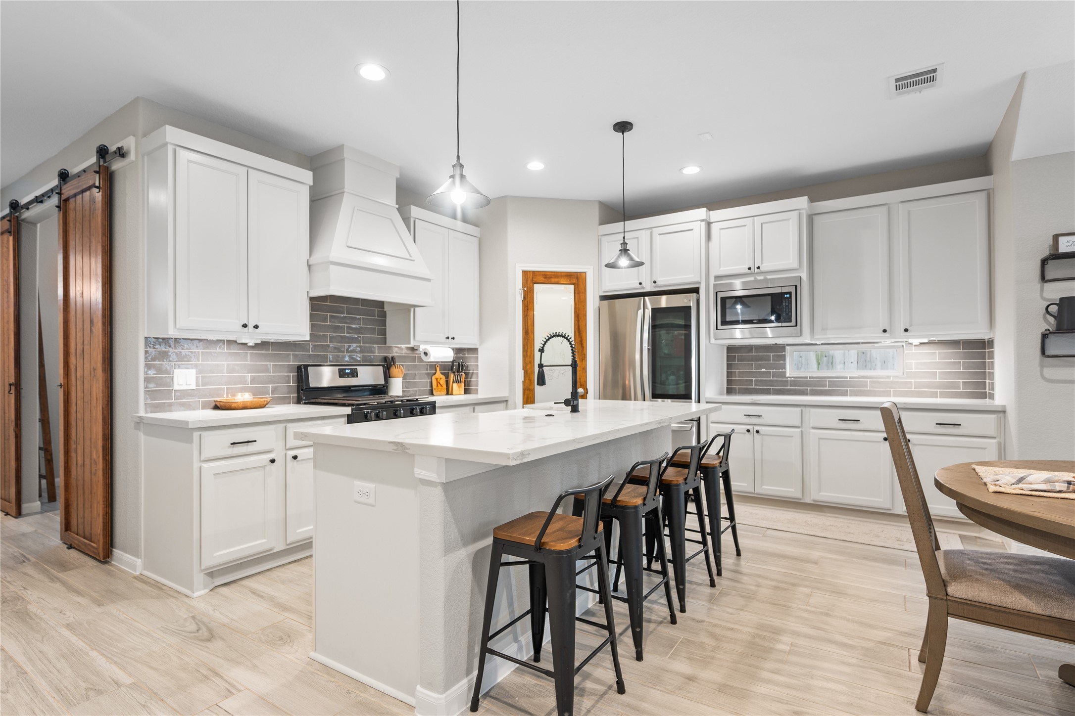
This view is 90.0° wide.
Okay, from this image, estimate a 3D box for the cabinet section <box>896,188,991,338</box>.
[{"bbox_3d":[3.052,-0.675,4.068,0.526,1.018,0.330,-1,-1,32],"label":"cabinet section"}]

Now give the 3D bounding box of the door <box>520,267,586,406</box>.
[{"bbox_3d":[0.168,0.210,5.050,0.619,2.033,0.040,0,-1,-11],"label":"door"}]

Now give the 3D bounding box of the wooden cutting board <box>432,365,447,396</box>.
[{"bbox_3d":[-0.930,0.206,5.089,0.018,0.292,0.168,-12,-7,33],"label":"wooden cutting board"}]

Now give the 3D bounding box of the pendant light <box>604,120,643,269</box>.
[{"bbox_3d":[0.557,-1.049,3.471,0.259,0.927,0.259,0,-1,0],"label":"pendant light"}]

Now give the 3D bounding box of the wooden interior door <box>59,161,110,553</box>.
[{"bbox_3d":[-2.949,0.026,3.493,0.757,2.406,0.044,-1,-1,34],"label":"wooden interior door"}]

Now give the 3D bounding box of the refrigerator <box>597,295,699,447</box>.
[{"bbox_3d":[1.146,0.347,4.987,0.904,1.754,0.751,-1,-1,34],"label":"refrigerator"}]

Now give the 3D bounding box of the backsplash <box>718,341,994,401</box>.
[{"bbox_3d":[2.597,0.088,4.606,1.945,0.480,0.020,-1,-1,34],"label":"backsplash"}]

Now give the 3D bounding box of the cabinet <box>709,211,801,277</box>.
[{"bbox_3d":[1.968,-0.950,4.756,0.752,0.525,0.475,-1,-1,34],"label":"cabinet"}]

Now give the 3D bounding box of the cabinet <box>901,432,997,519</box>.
[{"bbox_3d":[2.919,0.794,3.860,0.538,0.551,0.603,-1,-1,34],"label":"cabinet"}]

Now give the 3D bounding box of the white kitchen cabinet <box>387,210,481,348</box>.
[{"bbox_3d":[-0.915,-0.668,4.830,0.327,1.141,0.869,-1,-1,34],"label":"white kitchen cabinet"}]

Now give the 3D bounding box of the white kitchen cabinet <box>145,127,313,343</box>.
[{"bbox_3d":[-1.898,-0.691,3.366,0.327,1.141,0.873,-1,-1,34],"label":"white kitchen cabinet"}]

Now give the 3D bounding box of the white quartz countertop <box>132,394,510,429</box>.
[{"bbox_3d":[-1.271,0.352,3.999,0.636,0.040,2.692,-1,-1,34],"label":"white quartz countertop"}]

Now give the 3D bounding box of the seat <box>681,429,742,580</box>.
[{"bbox_3d":[0.974,0.821,3.262,0.421,0.802,0.421,-1,-1,34],"label":"seat"}]

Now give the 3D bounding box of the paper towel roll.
[{"bbox_3d":[-0.908,-0.024,4.898,0.121,0.121,0.282,-1,-1,34],"label":"paper towel roll"}]

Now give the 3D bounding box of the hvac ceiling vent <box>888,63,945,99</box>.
[{"bbox_3d":[2.124,-1.539,3.015,0.247,0.020,0.302,-1,-1,34],"label":"hvac ceiling vent"}]

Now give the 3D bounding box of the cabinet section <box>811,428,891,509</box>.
[{"bbox_3d":[2.482,0.826,4.240,0.531,0.548,0.550,-1,-1,32],"label":"cabinet section"}]

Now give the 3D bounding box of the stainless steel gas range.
[{"bbox_3d":[-1.256,0.650,4.040,0.693,1.178,0.762,-1,-1,34],"label":"stainless steel gas range"}]

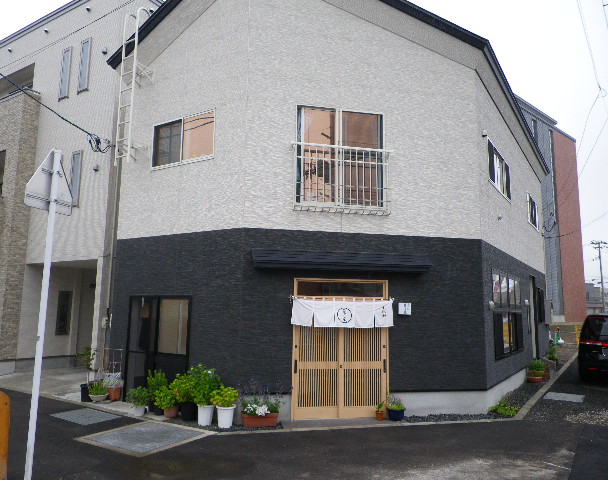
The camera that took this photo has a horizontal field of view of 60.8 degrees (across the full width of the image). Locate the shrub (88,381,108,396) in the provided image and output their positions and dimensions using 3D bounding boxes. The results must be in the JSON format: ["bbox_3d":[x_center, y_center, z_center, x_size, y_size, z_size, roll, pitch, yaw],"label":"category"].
[{"bbox_3d":[-3.817,2.784,9.709,0.350,0.292,0.350,4,-8,-20],"label":"shrub"}]

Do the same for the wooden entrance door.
[{"bbox_3d":[0.607,1.926,8.406,1.624,1.907,0.100,3,-8,-12],"label":"wooden entrance door"}]

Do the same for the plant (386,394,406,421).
[{"bbox_3d":[1.583,2.854,8.860,0.314,0.399,0.308,-1,-8,10],"label":"plant"}]

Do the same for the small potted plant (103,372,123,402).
[{"bbox_3d":[-3.601,2.782,9.809,0.356,0.493,0.356,4,-8,-19],"label":"small potted plant"}]

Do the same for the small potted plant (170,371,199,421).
[{"bbox_3d":[-1.990,2.583,8.607,0.425,0.758,0.395,3,-8,-12],"label":"small potted plant"}]

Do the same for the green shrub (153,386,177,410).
[{"bbox_3d":[-2.247,2.574,8.464,0.378,0.349,0.378,3,-8,-13],"label":"green shrub"}]

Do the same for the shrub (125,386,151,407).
[{"bbox_3d":[-2.728,2.590,8.542,0.393,0.336,0.393,3,-8,-17],"label":"shrub"}]

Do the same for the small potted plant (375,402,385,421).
[{"bbox_3d":[1.283,2.898,8.765,0.156,0.279,0.152,0,-8,8],"label":"small potted plant"}]

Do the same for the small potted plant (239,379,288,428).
[{"bbox_3d":[-0.614,2.503,7.943,0.727,0.676,0.320,3,-8,-12],"label":"small potted plant"}]

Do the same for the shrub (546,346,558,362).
[{"bbox_3d":[8.256,3.804,17.200,0.400,0.530,0.400,-4,-9,31],"label":"shrub"}]

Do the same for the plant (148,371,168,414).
[{"bbox_3d":[-2.458,2.550,8.701,0.339,0.697,0.339,3,-8,-15],"label":"plant"}]

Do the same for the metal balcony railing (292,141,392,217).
[{"bbox_3d":[0.629,-1.029,8.683,1.743,1.072,0.260,3,-8,-12],"label":"metal balcony railing"}]

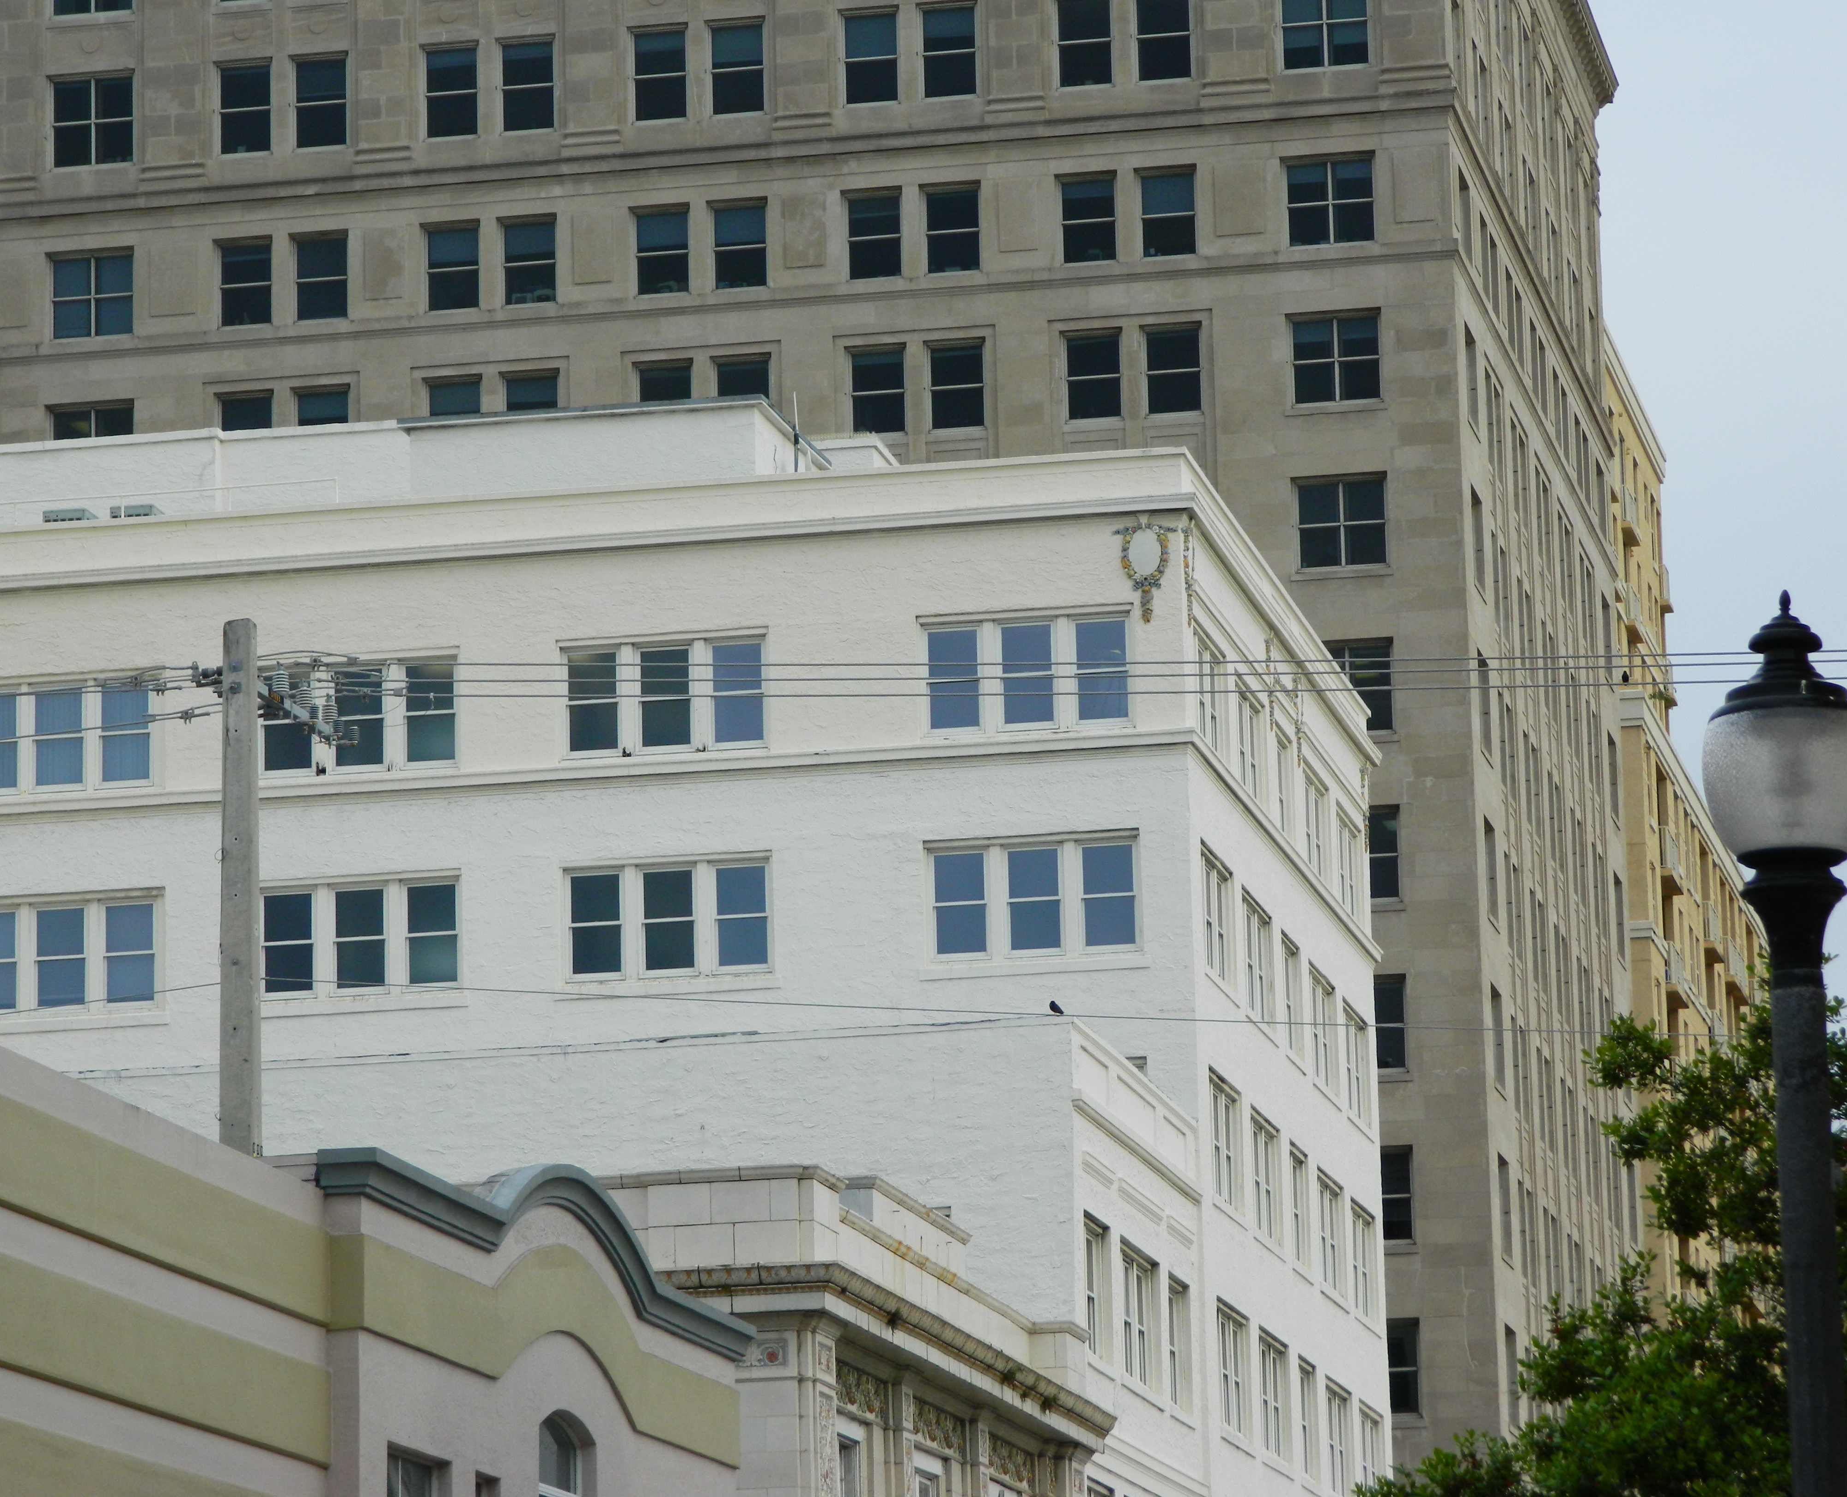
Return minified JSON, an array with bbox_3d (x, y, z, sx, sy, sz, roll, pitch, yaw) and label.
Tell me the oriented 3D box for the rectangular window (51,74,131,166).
[{"bbox_3d":[-17.239,-12.987,154.613,1.820,1.970,0.180,-4,-11,11],"label":"rectangular window"}]

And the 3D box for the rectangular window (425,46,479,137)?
[{"bbox_3d":[-9.805,-13.646,154.606,1.070,1.855,0.150,-4,-11,11],"label":"rectangular window"}]

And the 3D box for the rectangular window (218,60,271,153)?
[{"bbox_3d":[-14.416,-13.588,157.889,1.147,1.897,0.200,-4,-11,10],"label":"rectangular window"}]

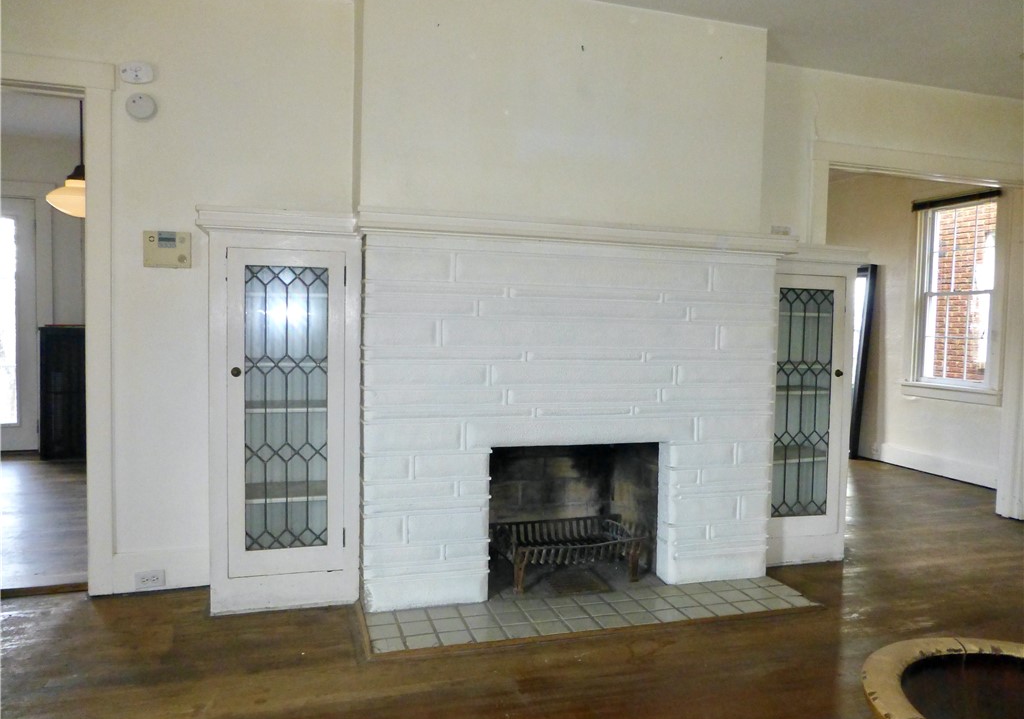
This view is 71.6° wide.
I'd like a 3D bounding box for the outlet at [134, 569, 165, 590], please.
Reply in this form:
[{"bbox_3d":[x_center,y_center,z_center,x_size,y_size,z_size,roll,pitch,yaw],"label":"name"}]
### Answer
[{"bbox_3d":[-1.501,0.913,2.950,0.112,0.069,0.009,0,2,-17],"label":"outlet"}]

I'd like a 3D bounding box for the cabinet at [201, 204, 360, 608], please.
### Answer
[{"bbox_3d":[-0.939,0.205,2.895,0.600,1.552,0.372,0,2,-17],"label":"cabinet"}]

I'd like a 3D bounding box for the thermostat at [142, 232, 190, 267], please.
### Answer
[{"bbox_3d":[-1.412,-0.448,2.918,0.176,0.145,0.036,0,2,-17],"label":"thermostat"}]

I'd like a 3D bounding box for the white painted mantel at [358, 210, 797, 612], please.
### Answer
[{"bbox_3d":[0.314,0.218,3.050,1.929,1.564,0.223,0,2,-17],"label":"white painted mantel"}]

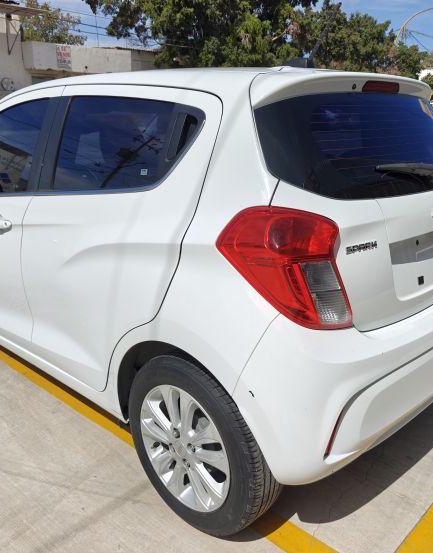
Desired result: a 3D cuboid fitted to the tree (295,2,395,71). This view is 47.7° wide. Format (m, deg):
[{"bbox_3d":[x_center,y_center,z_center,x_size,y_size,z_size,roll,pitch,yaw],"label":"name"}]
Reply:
[{"bbox_3d":[9.477,-15.347,35.667,8.000,8.180,8.000,4,20,13],"label":"tree"}]

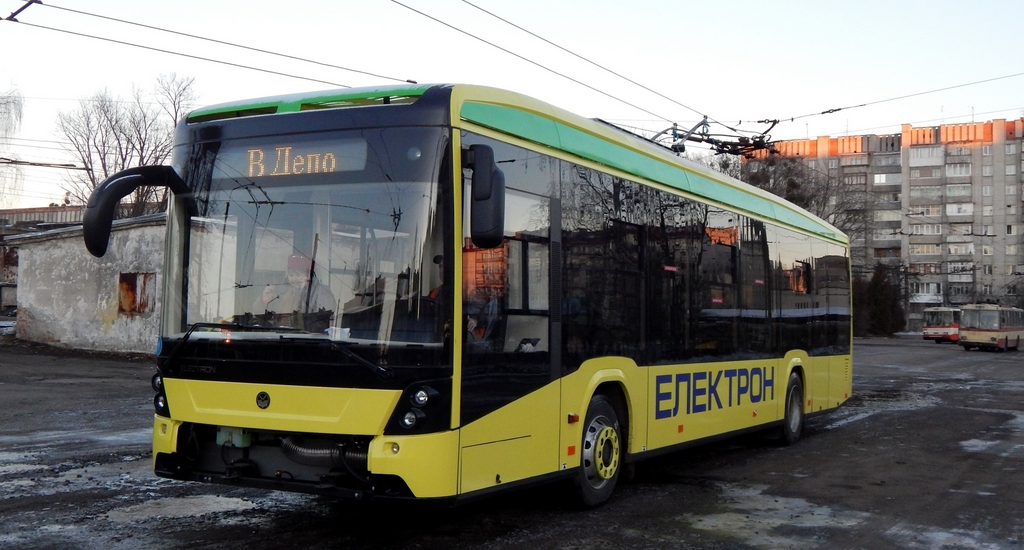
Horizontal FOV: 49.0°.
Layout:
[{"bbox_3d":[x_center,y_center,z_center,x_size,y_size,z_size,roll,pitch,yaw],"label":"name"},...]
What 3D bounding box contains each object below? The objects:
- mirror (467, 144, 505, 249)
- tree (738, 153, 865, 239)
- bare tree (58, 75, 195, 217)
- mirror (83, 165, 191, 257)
[{"bbox_3d":[-0.178,-0.527,7.550,0.240,0.710,0.160,0,-3,19],"label":"mirror"},{"bbox_3d":[23.900,-2.400,92.000,10.400,15.000,9.500,1,-2,0],"label":"tree"},{"bbox_3d":[-17.000,-2.900,50.000,6.500,11.900,6.000,1,-2,0],"label":"bare tree"},{"bbox_3d":[-2.895,-0.475,8.700,0.550,0.680,0.480,0,-3,30],"label":"mirror"}]

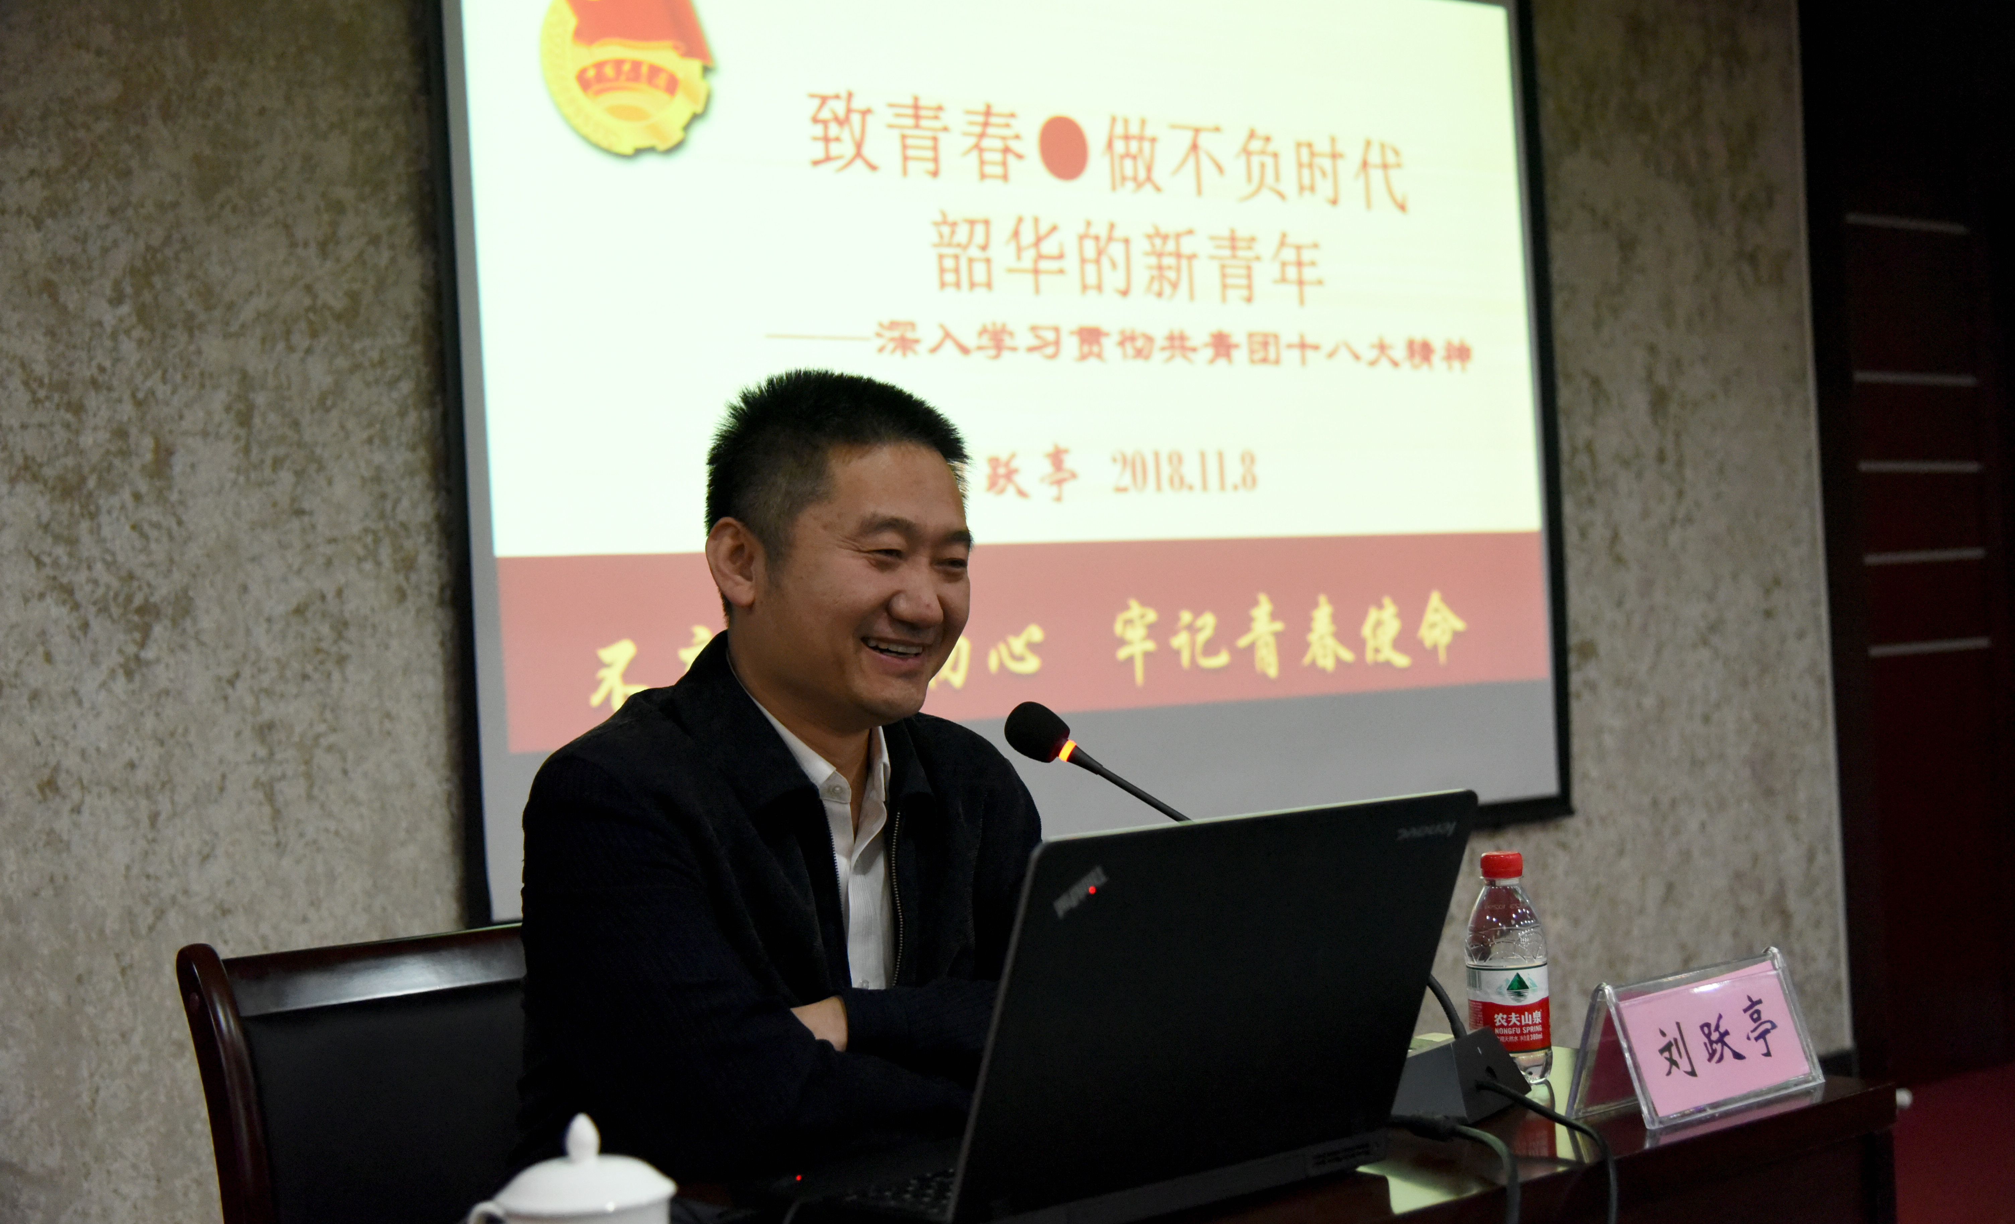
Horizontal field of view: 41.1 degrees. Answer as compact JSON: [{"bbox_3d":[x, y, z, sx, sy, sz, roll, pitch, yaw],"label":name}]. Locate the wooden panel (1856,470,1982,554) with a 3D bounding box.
[{"bbox_3d":[2.084,-0.228,6.107,0.529,0.178,0.040,-2,-1,-41],"label":"wooden panel"}]

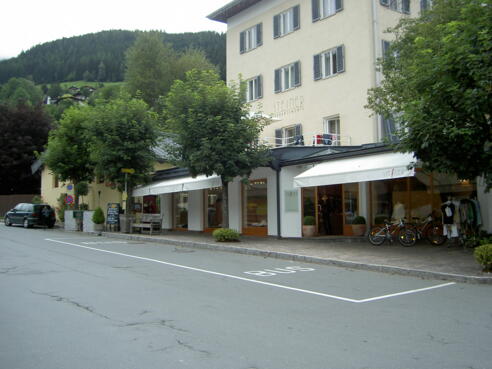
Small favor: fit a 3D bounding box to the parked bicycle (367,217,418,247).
[{"bbox_3d":[4.846,1.570,18.400,1.650,0.960,0.580,-2,-3,19],"label":"parked bicycle"}]

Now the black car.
[{"bbox_3d":[-14.750,2.140,37.800,4.250,1.600,1.750,-4,-4,45],"label":"black car"}]

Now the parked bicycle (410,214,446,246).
[{"bbox_3d":[5.938,1.545,18.700,1.700,1.050,0.600,-2,-3,16],"label":"parked bicycle"}]

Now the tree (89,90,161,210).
[{"bbox_3d":[-6.188,-1.121,28.000,3.600,7.000,3.600,-1,-3,0],"label":"tree"}]

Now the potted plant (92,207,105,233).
[{"bbox_3d":[-7.477,1.774,28.100,0.620,1.300,0.620,-1,-3,0],"label":"potted plant"}]

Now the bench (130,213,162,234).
[{"bbox_3d":[-4.520,1.810,25.300,0.600,0.900,1.750,2,-4,-39],"label":"bench"}]

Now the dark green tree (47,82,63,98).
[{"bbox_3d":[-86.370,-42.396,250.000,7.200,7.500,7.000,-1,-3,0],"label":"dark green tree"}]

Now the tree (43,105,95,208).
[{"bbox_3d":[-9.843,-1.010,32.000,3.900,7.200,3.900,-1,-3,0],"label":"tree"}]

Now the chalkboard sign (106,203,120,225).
[{"bbox_3d":[-6.693,1.642,28.000,0.620,1.400,0.500,-1,-3,6],"label":"chalkboard sign"}]

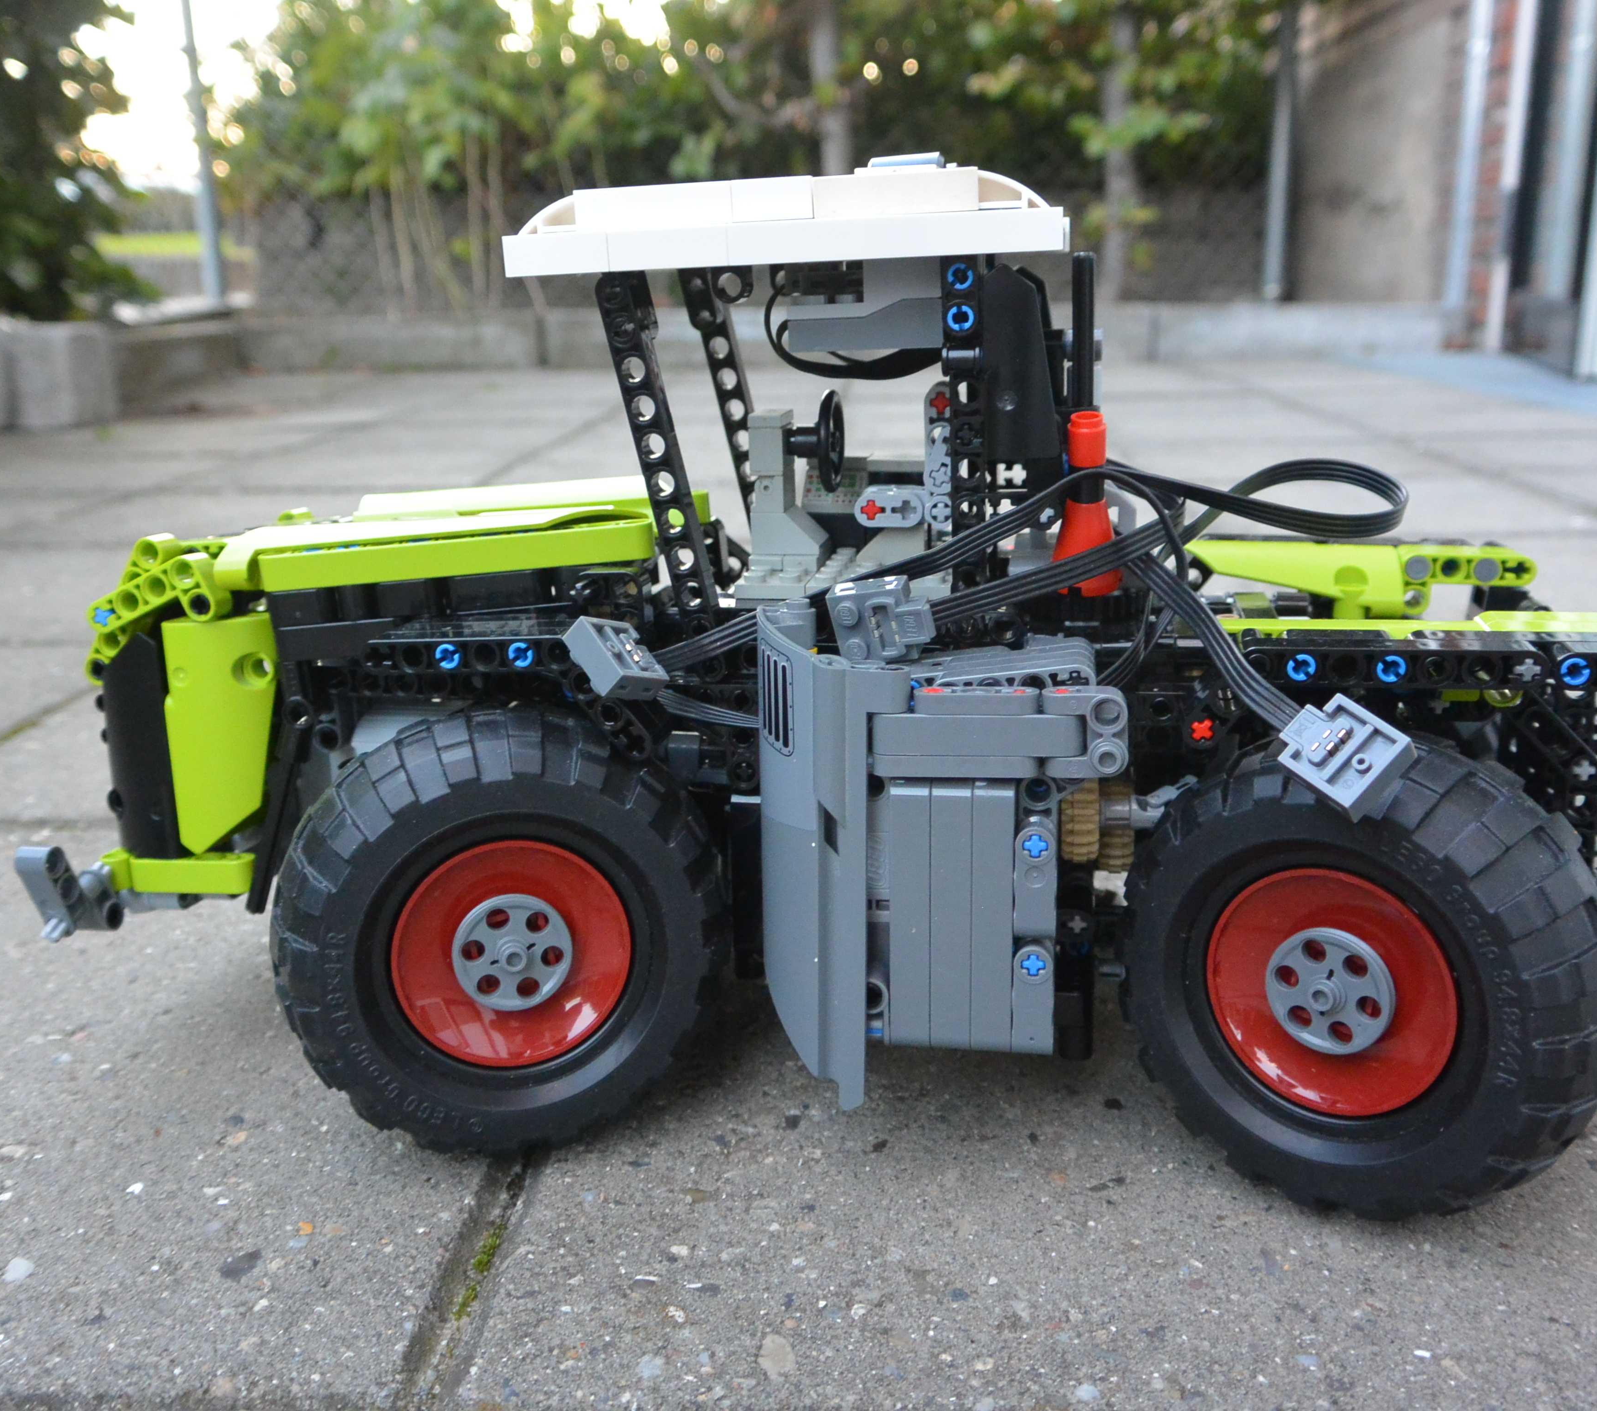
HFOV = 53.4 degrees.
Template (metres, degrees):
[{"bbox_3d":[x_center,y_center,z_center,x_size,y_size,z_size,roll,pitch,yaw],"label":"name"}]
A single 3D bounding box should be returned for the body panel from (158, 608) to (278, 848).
[{"bbox_3d":[-0.124,0.006,0.351,0.026,0.054,0.012,1,15,9],"label":"body panel"}]

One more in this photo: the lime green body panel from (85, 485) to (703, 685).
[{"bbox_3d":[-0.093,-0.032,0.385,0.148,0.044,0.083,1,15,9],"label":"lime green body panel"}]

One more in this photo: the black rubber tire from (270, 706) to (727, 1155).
[{"bbox_3d":[-0.062,0.048,0.339,0.095,0.095,0.044,-6,16,-16],"label":"black rubber tire"}]

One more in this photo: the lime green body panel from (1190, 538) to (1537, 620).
[{"bbox_3d":[0.143,-0.033,0.410,0.086,0.018,0.016,1,15,9],"label":"lime green body panel"}]

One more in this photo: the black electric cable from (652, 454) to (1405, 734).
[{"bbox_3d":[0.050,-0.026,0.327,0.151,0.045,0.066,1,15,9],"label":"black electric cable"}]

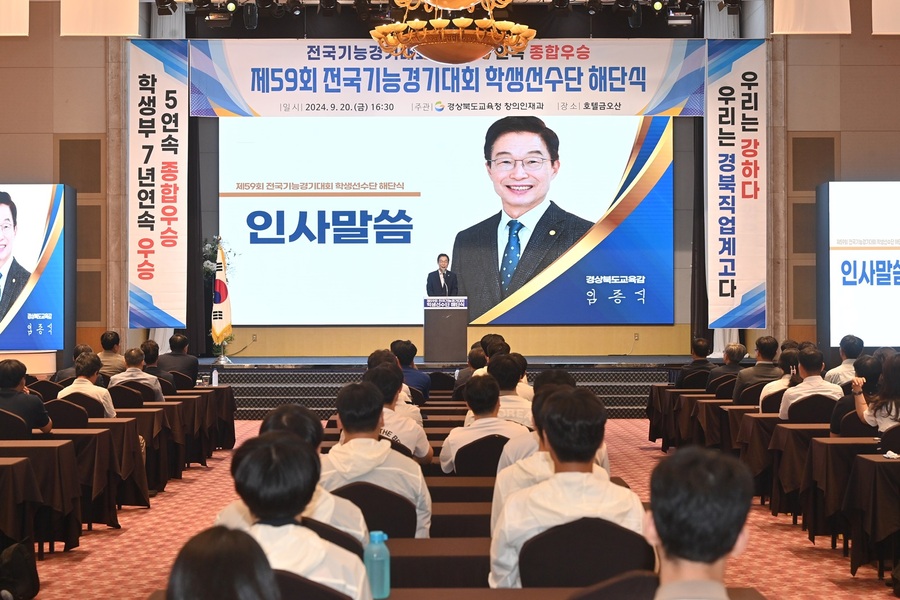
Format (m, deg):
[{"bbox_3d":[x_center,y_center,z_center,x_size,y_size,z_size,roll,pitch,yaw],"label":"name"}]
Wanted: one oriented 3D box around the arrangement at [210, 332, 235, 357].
[{"bbox_3d":[-3.892,0.763,30.000,0.429,0.411,0.380,0,0,0],"label":"arrangement"}]

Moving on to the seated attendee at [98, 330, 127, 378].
[{"bbox_3d":[-3.817,1.042,19.843,0.500,1.371,0.800,0,0,12],"label":"seated attendee"}]

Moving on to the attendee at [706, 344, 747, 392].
[{"bbox_3d":[2.811,1.063,17.850,0.530,1.270,0.770,0,0,-10],"label":"attendee"}]

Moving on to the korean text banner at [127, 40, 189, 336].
[{"bbox_3d":[-4.560,-1.809,27.400,0.916,4.510,0.030,0,0,0],"label":"korean text banner"}]

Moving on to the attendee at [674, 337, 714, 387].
[{"bbox_3d":[2.802,1.070,19.843,0.500,1.275,0.800,0,0,-8],"label":"attendee"}]

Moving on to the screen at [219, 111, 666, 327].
[{"bbox_3d":[-0.068,-1.488,31.500,8.217,3.919,0.120,0,0,0],"label":"screen"}]

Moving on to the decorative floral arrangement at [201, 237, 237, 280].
[{"bbox_3d":[-3.917,-0.711,30.000,0.686,0.754,0.550,0,0,0],"label":"decorative floral arrangement"}]

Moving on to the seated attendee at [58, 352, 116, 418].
[{"bbox_3d":[-2.856,1.039,14.070,0.500,1.260,0.770,0,0,8],"label":"seated attendee"}]

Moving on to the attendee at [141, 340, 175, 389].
[{"bbox_3d":[-3.150,1.069,18.643,0.500,1.298,0.800,0,0,5],"label":"attendee"}]

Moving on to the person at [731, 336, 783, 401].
[{"bbox_3d":[2.828,1.009,16.093,0.510,1.348,0.800,0,0,-9],"label":"person"}]

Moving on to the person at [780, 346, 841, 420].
[{"bbox_3d":[2.705,1.013,13.320,0.500,1.300,0.770,0,0,-4],"label":"person"}]

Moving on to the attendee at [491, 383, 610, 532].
[{"bbox_3d":[0.402,0.967,6.760,0.520,1.290,0.750,0,0,0],"label":"attendee"}]

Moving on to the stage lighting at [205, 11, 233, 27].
[{"bbox_3d":[-3.530,-4.296,26.800,0.429,0.214,0.260,0,0,0],"label":"stage lighting"}]

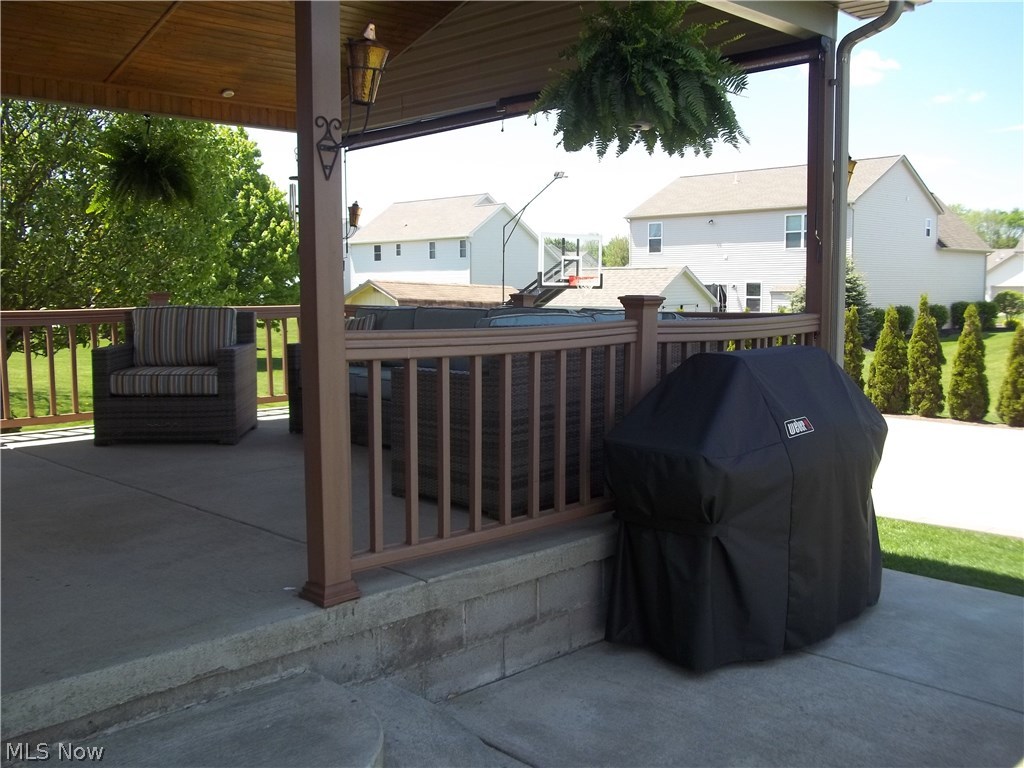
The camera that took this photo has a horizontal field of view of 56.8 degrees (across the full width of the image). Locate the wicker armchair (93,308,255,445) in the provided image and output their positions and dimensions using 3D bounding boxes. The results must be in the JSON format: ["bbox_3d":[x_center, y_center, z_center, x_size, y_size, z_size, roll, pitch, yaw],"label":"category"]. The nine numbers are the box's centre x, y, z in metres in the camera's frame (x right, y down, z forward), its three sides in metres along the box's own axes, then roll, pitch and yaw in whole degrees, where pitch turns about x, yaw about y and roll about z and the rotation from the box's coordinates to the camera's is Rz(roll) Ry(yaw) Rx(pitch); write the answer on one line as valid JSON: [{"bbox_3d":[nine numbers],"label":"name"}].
[{"bbox_3d":[-2.366,-0.068,6.767,0.947,0.900,0.840,-1,5,-3],"label":"wicker armchair"}]

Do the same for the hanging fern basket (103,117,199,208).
[{"bbox_3d":[-2.797,-1.714,7.324,0.712,0.665,0.712,-6,7,-45],"label":"hanging fern basket"}]

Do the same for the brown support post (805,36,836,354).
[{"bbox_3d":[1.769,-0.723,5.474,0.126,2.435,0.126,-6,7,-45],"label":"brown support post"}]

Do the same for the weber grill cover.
[{"bbox_3d":[1.123,0.476,4.361,1.494,1.212,0.582,-5,7,-41],"label":"weber grill cover"}]

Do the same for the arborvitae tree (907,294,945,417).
[{"bbox_3d":[7.402,-0.515,16.861,0.681,2.149,0.681,-6,7,-45],"label":"arborvitae tree"}]

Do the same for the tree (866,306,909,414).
[{"bbox_3d":[6.878,-0.451,17.263,0.752,1.955,0.752,-6,7,-45],"label":"tree"}]

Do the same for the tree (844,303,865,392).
[{"bbox_3d":[6.383,-0.494,17.672,0.675,1.973,0.675,-6,7,-45],"label":"tree"}]

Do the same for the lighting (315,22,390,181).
[{"bbox_3d":[-0.490,-0.866,2.921,0.136,0.442,0.286,-6,7,-45],"label":"lighting"}]

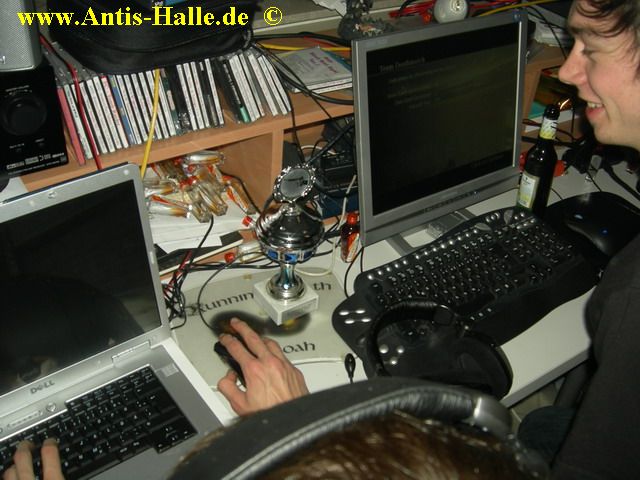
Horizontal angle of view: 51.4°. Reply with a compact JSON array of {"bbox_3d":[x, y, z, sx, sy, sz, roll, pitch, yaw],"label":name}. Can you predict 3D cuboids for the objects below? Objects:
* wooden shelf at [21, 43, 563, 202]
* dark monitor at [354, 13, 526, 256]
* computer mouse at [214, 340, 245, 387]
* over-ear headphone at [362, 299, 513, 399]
[{"bbox_3d":[0.056,-0.266,1.436,1.360,0.262,0.350,-19,43,-28],"label":"wooden shelf"},{"bbox_3d":[0.205,-0.200,1.234,0.390,0.409,0.175,-19,37,-28],"label":"dark monitor"},{"bbox_3d":[-0.112,0.176,1.019,0.063,0.038,0.112,-19,43,-28],"label":"computer mouse"},{"bbox_3d":[0.154,0.166,0.977,0.195,0.090,0.200,-13,40,-22],"label":"over-ear headphone"}]

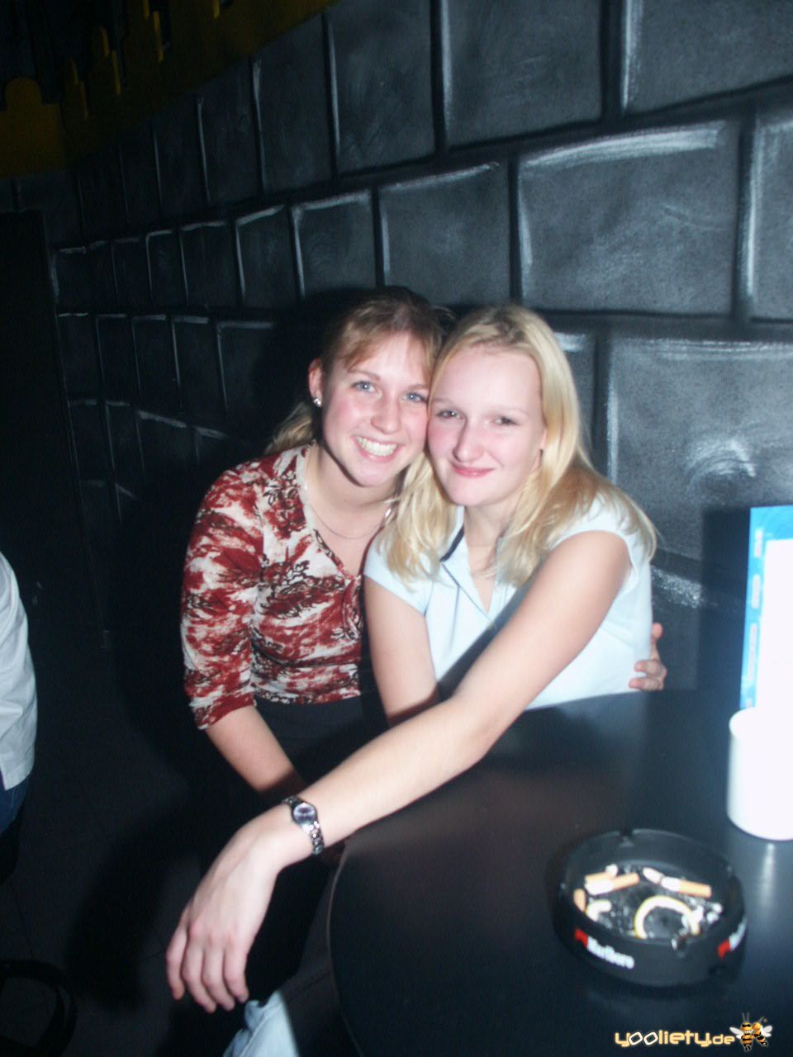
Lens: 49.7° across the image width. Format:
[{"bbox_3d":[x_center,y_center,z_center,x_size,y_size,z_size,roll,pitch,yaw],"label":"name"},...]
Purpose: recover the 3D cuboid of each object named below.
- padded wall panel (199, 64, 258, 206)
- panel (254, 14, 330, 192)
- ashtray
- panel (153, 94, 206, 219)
[{"bbox_3d":[-0.351,-0.850,1.866,0.040,0.255,0.257,-14,20,-32],"label":"padded wall panel"},{"bbox_3d":[-0.184,-0.796,1.633,0.040,0.261,0.265,-14,20,-32],"label":"panel"},{"bbox_3d":[0.200,0.293,0.682,0.147,0.033,0.147,-3,16,1],"label":"ashtray"},{"bbox_3d":[-0.518,-0.904,2.099,0.040,0.247,0.265,-14,20,-32],"label":"panel"}]

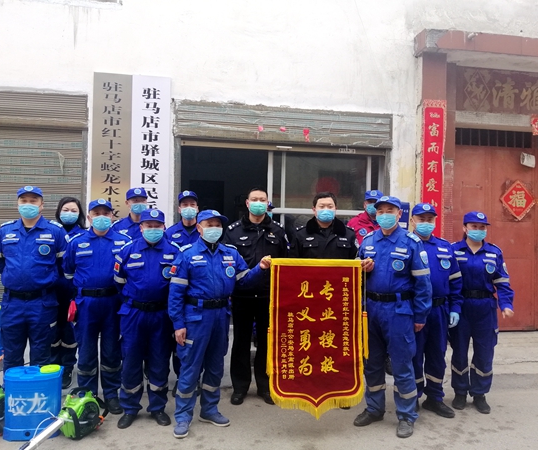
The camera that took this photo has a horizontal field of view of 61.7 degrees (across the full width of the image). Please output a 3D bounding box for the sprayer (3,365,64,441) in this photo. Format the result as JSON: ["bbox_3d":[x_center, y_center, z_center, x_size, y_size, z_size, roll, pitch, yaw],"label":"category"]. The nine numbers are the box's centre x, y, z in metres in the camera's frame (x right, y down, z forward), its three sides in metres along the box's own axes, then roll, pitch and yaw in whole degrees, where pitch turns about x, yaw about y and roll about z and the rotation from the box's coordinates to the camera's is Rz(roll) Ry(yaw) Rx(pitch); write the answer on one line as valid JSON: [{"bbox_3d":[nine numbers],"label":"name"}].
[{"bbox_3d":[-1.705,1.279,3.270,0.360,0.480,0.200,1,0,-5],"label":"sprayer"}]

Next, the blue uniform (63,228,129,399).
[{"bbox_3d":[-1.362,0.715,3.600,0.550,1.360,0.340,1,0,-19],"label":"blue uniform"}]

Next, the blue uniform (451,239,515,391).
[{"bbox_3d":[1.759,0.770,3.730,0.500,1.303,0.310,1,0,22],"label":"blue uniform"}]

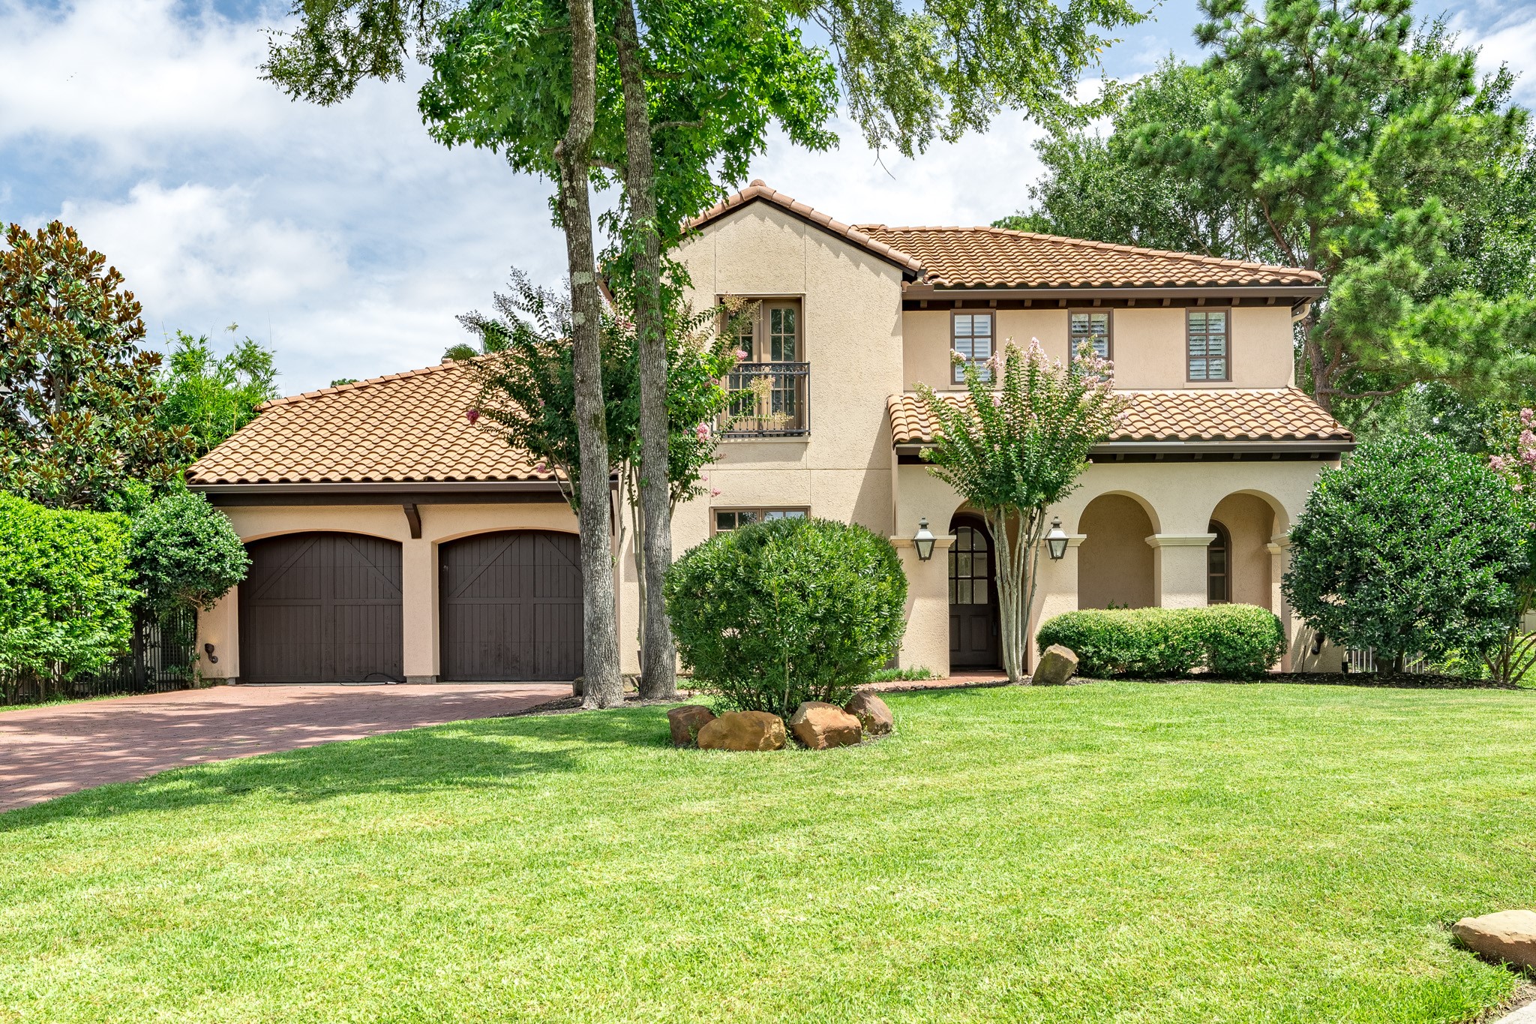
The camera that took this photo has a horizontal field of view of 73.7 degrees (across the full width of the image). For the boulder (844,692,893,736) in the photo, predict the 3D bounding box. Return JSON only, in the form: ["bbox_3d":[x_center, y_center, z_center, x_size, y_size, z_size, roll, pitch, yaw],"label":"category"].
[{"bbox_3d":[1.012,2.055,10.400,0.510,0.440,0.500,-1,-2,1],"label":"boulder"}]

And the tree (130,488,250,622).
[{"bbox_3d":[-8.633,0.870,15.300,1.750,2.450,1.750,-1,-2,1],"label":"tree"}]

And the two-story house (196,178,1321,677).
[{"bbox_3d":[-0.400,-1.320,19.600,16.700,7.900,12.000,-1,-2,1],"label":"two-story house"}]

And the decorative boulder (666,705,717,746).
[{"bbox_3d":[-0.732,2.093,10.000,0.500,0.400,0.470,-1,-2,1],"label":"decorative boulder"}]

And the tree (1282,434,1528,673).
[{"bbox_3d":[8.580,0.558,13.800,2.950,3.150,2.900,-1,-2,1],"label":"tree"}]

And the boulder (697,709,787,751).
[{"bbox_3d":[-0.253,2.097,9.800,0.850,0.380,0.550,-1,-2,1],"label":"boulder"}]

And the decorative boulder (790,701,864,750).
[{"bbox_3d":[0.560,2.056,9.850,0.680,0.440,0.540,-1,-2,1],"label":"decorative boulder"}]

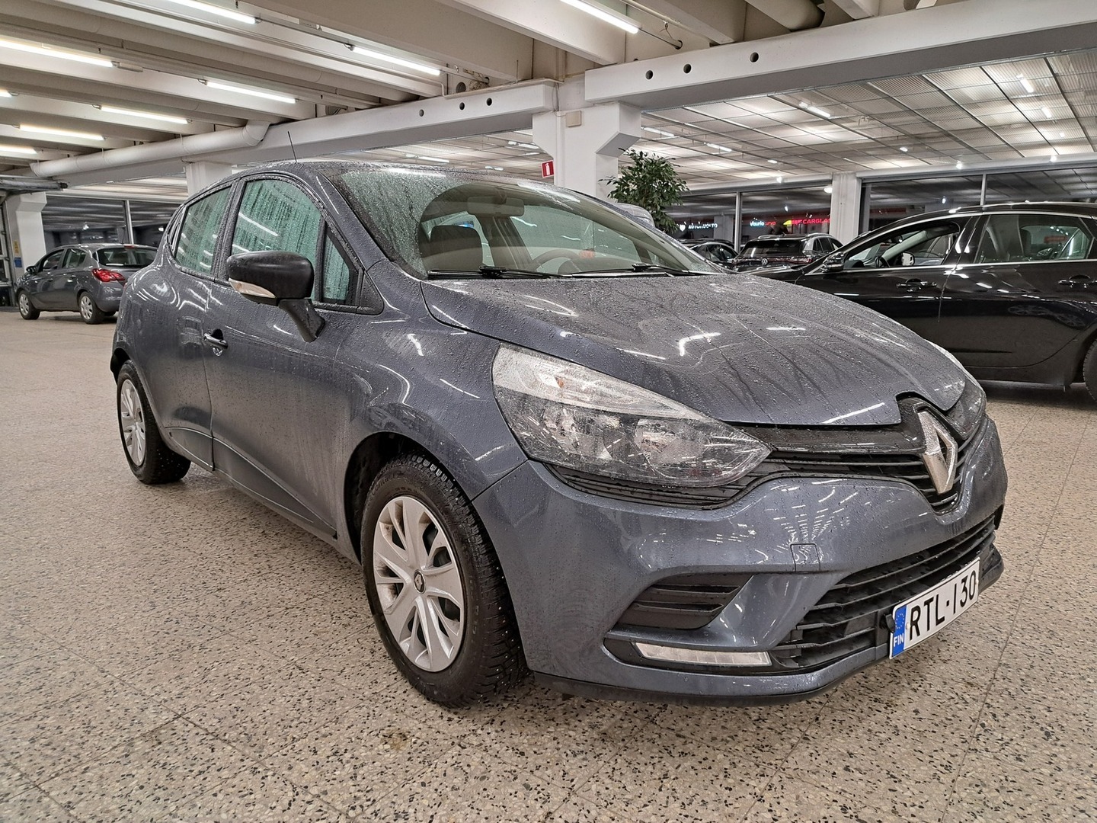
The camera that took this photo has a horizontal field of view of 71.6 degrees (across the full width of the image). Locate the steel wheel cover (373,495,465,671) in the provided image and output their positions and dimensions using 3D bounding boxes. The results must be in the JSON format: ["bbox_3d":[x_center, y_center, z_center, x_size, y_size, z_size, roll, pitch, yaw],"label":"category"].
[{"bbox_3d":[-0.308,0.410,1.825,0.060,0.423,0.423,-9,14,-39],"label":"steel wheel cover"}]

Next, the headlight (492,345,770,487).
[{"bbox_3d":[0.143,0.009,1.553,0.370,0.280,0.470,-9,14,-40],"label":"headlight"}]

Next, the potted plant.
[{"bbox_3d":[1.212,-1.958,9.391,0.988,2.410,0.969,0,11,0],"label":"potted plant"}]

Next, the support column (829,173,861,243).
[{"bbox_3d":[7.208,-4.149,18.648,0.571,3.234,0.420,8,14,36],"label":"support column"}]

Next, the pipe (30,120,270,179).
[{"bbox_3d":[-8.171,-4.996,14.857,9.046,0.440,0.460,8,14,36],"label":"pipe"}]

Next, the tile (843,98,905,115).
[{"bbox_3d":[4.686,-4.301,10.747,0.600,0.030,1.170,8,14,37],"label":"tile"}]

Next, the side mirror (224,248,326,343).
[{"bbox_3d":[-0.755,-0.318,2.122,0.210,0.255,0.235,-9,14,-40],"label":"side mirror"}]

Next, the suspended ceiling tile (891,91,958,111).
[{"bbox_3d":[5.162,-4.233,10.379,0.600,0.030,1.170,8,14,37],"label":"suspended ceiling tile"}]

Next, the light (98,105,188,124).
[{"bbox_3d":[-6.803,-4.985,12.806,0.090,0.090,1.500,8,14,36],"label":"light"}]

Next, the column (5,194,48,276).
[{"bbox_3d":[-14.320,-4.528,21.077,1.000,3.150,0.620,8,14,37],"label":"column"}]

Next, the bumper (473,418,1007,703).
[{"bbox_3d":[0.682,0.261,1.920,1.710,0.530,0.600,-9,14,-41],"label":"bumper"}]

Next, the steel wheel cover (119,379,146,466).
[{"bbox_3d":[-2.023,0.055,3.732,0.060,0.423,0.423,-9,14,-41],"label":"steel wheel cover"}]

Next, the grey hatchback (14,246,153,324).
[{"bbox_3d":[-9.240,-2.623,15.459,4.020,1.480,1.780,7,13,33],"label":"grey hatchback"}]

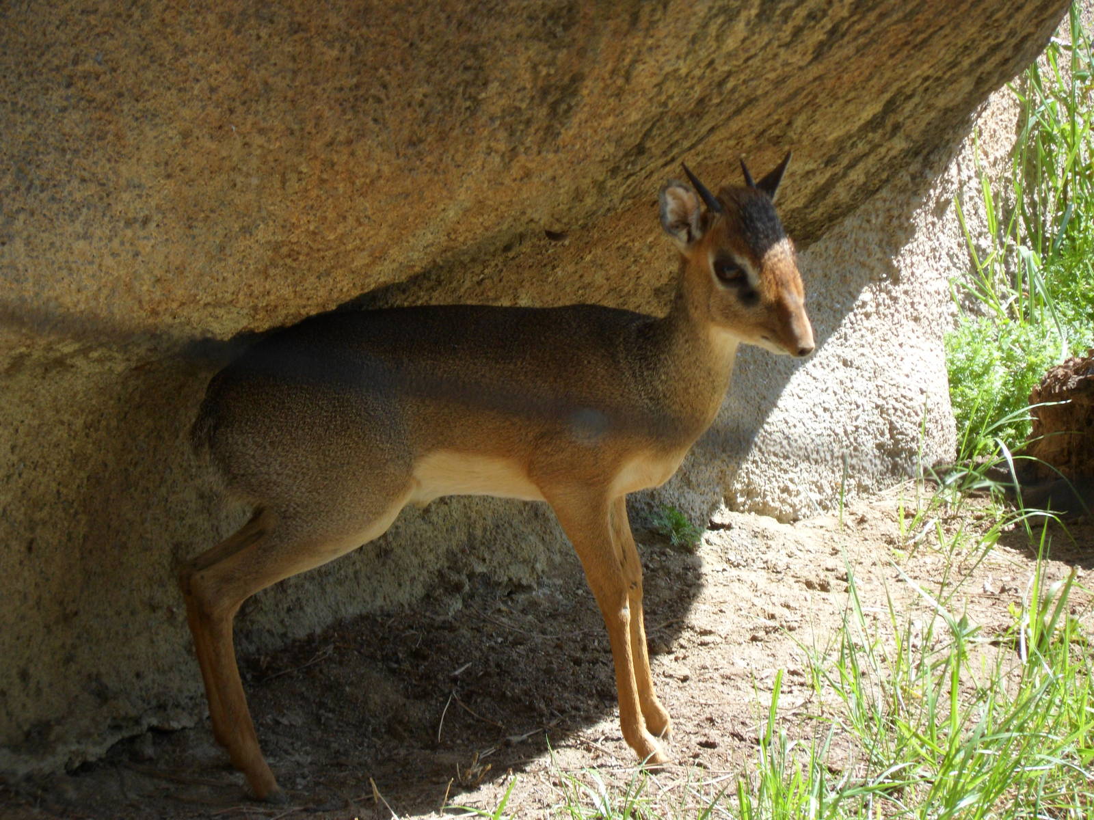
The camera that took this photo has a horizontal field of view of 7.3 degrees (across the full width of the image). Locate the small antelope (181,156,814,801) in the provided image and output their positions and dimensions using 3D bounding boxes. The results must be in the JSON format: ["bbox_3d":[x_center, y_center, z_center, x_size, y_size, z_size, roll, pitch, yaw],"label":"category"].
[{"bbox_3d":[-0.041,0.057,7.100,0.525,0.515,0.165,-1,15,-5],"label":"small antelope"}]

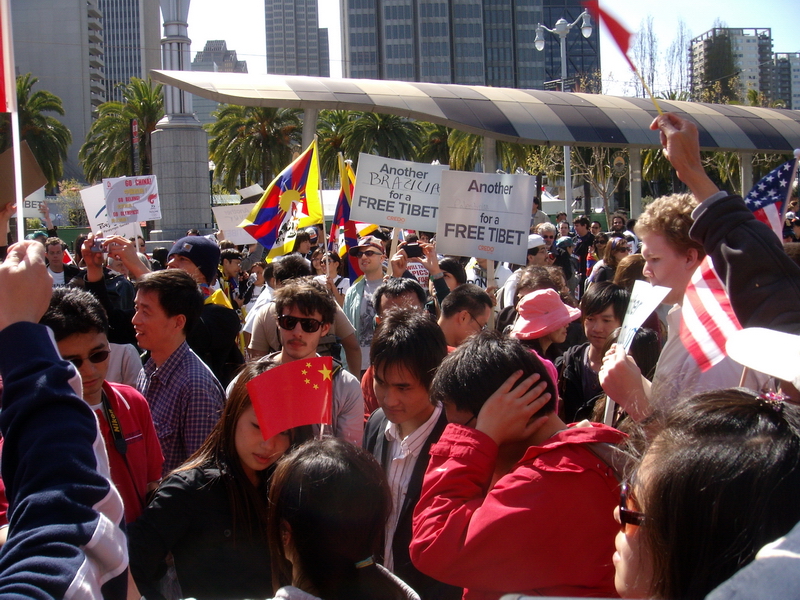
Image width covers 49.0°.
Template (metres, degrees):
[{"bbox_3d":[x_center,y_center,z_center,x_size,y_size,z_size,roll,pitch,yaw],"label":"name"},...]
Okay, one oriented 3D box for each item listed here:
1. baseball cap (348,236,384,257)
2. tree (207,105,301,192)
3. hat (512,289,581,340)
[{"bbox_3d":[-0.225,-0.366,5.900,0.180,0.140,0.260,3,4,44],"label":"baseball cap"},{"bbox_3d":[-9.119,-7.821,57.000,6.400,10.800,6.400,-2,5,0],"label":"tree"},{"bbox_3d":[0.630,0.063,3.800,0.320,0.160,0.310,-17,6,-6],"label":"hat"}]

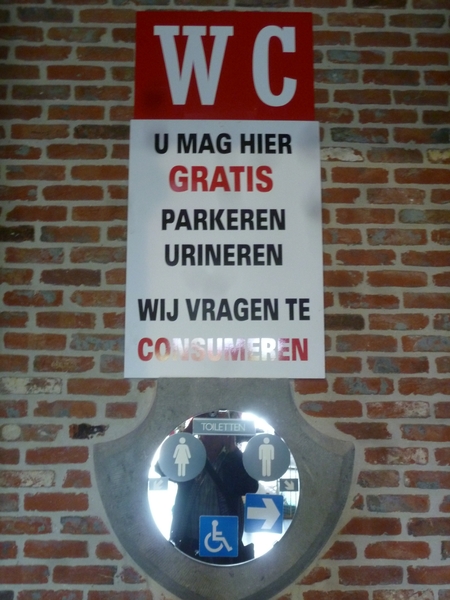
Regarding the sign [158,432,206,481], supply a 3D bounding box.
[{"bbox_3d":[-0.113,0.418,1.754,0.128,0.128,0.010,0,-9,-1],"label":"sign"}]

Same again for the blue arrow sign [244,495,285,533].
[{"bbox_3d":[0.103,0.561,1.734,0.098,0.098,0.010,0,-9,-1],"label":"blue arrow sign"}]

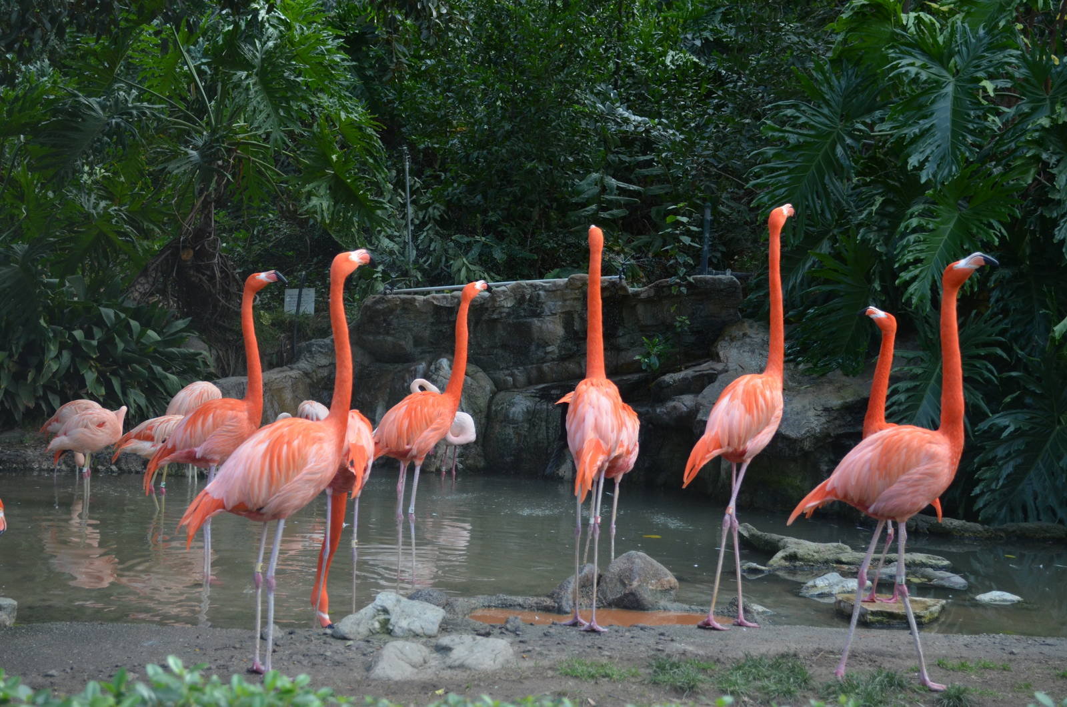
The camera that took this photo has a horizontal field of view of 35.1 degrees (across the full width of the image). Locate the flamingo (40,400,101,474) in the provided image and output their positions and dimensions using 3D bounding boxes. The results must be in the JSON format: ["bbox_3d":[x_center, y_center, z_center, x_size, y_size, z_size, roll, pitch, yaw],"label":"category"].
[{"bbox_3d":[-2.859,0.579,10.600,0.480,0.600,0.250,0,1,-7],"label":"flamingo"}]

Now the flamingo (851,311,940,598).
[{"bbox_3d":[1.456,0.402,6.750,0.430,1.160,0.240,2,4,25],"label":"flamingo"}]

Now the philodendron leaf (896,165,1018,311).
[{"bbox_3d":[2.237,-0.610,8.900,0.650,0.780,0.360,0,3,9],"label":"philodendron leaf"}]

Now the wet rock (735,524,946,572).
[{"bbox_3d":[1.446,0.910,7.850,1.020,0.180,0.420,1,3,14],"label":"wet rock"}]

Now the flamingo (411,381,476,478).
[{"bbox_3d":[-0.600,0.526,10.700,0.500,0.740,0.270,0,1,12],"label":"flamingo"}]

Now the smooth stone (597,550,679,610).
[{"bbox_3d":[0.374,0.812,6.030,0.290,0.210,0.240,0,1,0],"label":"smooth stone"}]

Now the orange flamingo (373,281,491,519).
[{"bbox_3d":[-0.456,0.344,7.350,0.550,1.280,0.270,-2,4,-28],"label":"orange flamingo"}]

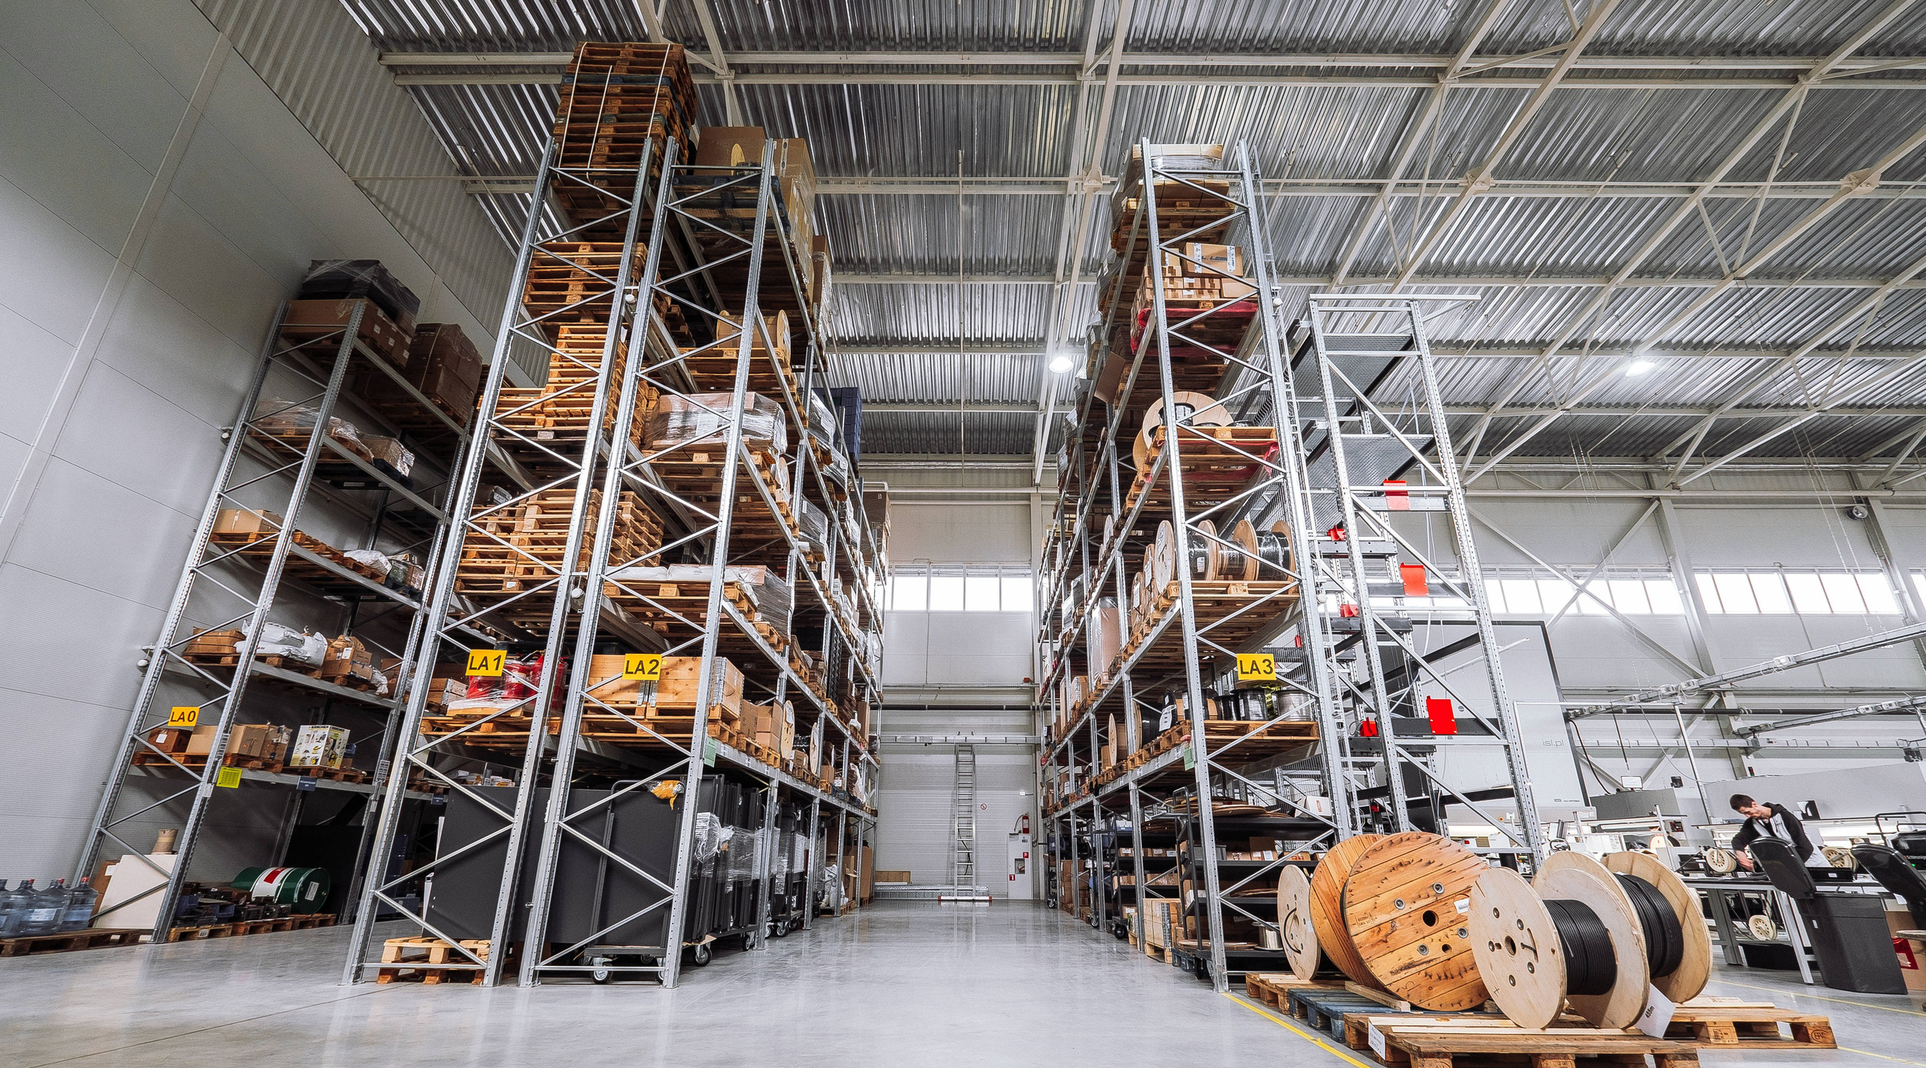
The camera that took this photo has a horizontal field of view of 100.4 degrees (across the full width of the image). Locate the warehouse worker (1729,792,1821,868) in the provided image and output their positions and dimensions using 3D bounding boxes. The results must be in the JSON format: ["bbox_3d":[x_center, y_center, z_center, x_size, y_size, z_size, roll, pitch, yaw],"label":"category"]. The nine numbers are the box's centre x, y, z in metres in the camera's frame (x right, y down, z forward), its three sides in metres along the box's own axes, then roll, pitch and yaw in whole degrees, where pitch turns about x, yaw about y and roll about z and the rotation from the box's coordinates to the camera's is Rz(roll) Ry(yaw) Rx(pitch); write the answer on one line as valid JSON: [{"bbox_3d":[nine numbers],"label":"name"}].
[{"bbox_3d":[8.037,3.355,7.882,0.600,1.600,0.600,9,-24,-21],"label":"warehouse worker"}]

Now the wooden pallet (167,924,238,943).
[{"bbox_3d":[-9.419,4.636,9.353,1.200,0.144,0.800,0,-22,0],"label":"wooden pallet"}]

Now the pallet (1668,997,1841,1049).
[{"bbox_3d":[3.989,2.792,4.631,1.200,0.144,0.800,0,-22,0],"label":"pallet"}]

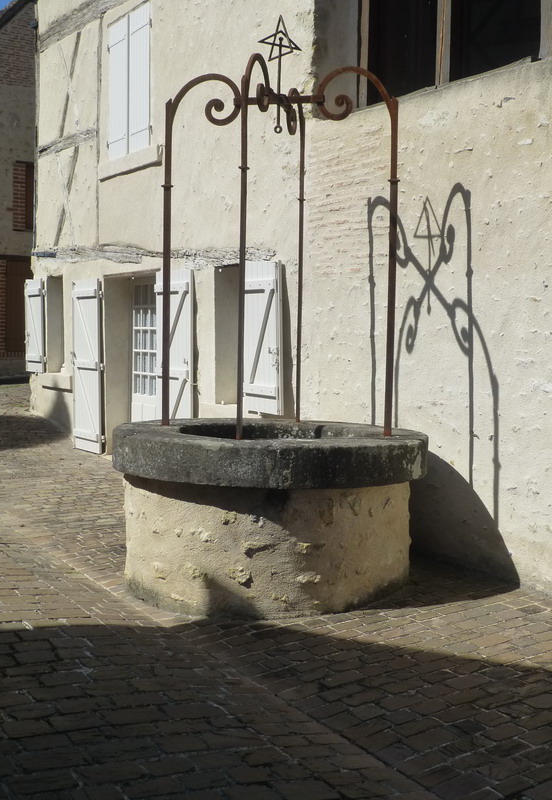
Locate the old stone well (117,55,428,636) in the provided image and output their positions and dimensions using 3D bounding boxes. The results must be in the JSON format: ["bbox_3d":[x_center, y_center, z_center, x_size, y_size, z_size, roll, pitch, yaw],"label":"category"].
[{"bbox_3d":[-0.012,-0.570,6.650,1.960,3.450,1.960,0,3,0],"label":"old stone well"}]

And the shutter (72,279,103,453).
[{"bbox_3d":[-2.200,-0.395,12.280,0.060,1.980,0.690,-2,4,-33],"label":"shutter"}]

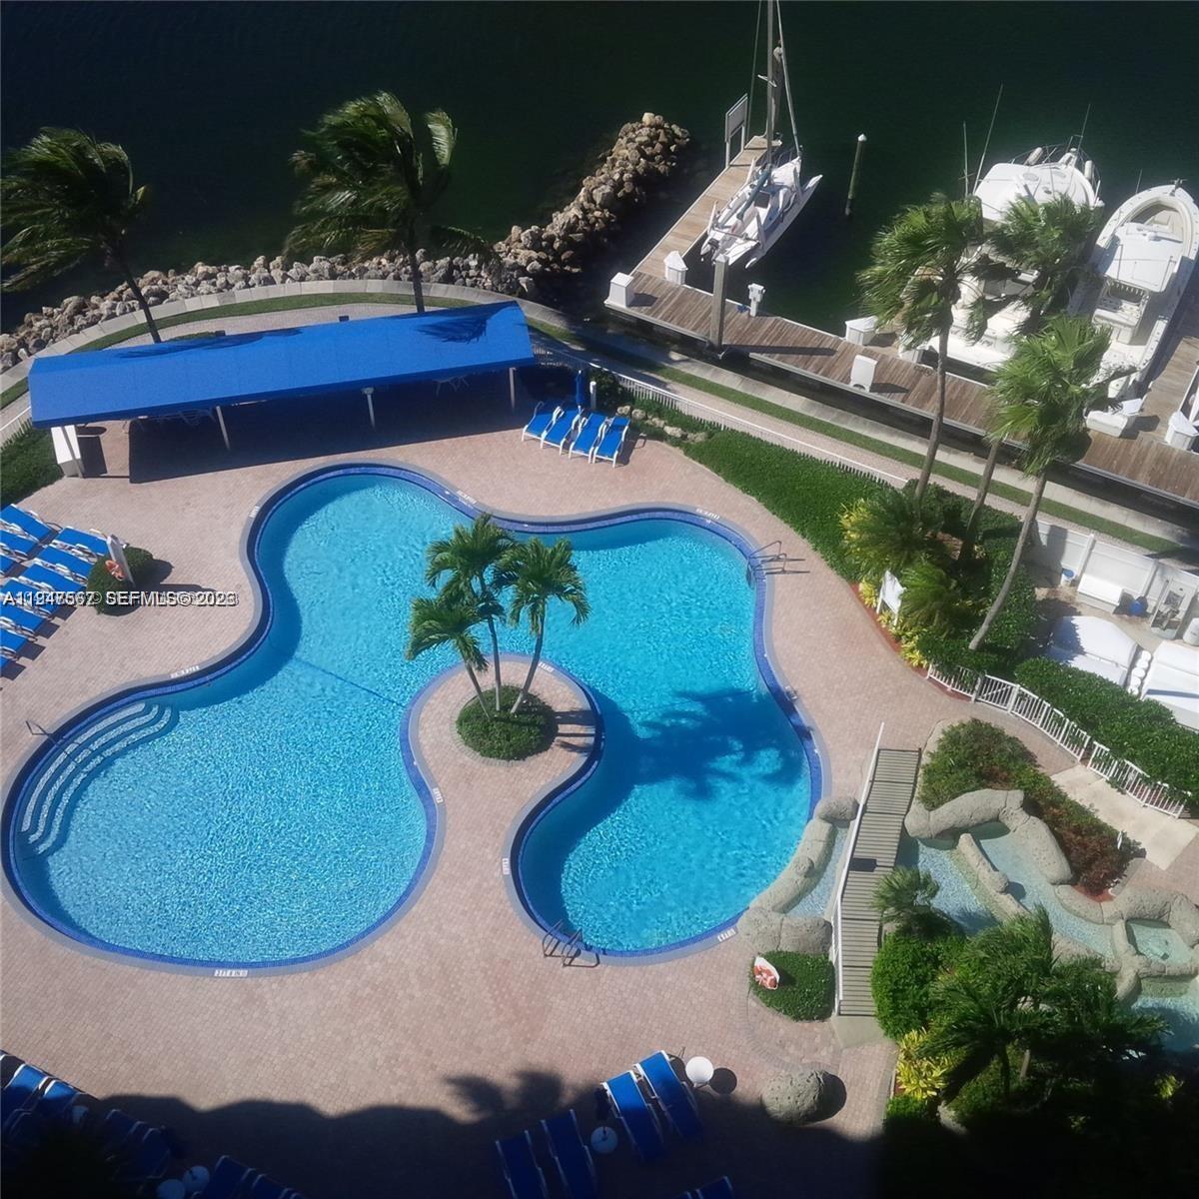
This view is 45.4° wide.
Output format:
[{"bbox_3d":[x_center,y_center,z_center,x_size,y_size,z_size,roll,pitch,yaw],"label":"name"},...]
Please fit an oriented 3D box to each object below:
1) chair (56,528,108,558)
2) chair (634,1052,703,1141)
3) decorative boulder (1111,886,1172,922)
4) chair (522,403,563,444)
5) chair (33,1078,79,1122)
[{"bbox_3d":[-13.701,-1.453,38.283,1.800,0.620,0.690,18,51,15],"label":"chair"},{"bbox_3d":[1.442,9.979,28.696,0.700,0.620,1.850,-21,52,-17],"label":"chair"},{"bbox_3d":[13.099,7.352,34.597,1.450,0.650,1.000,0,48,0],"label":"decorative boulder"},{"bbox_3d":[-1.803,-5.817,46.333,0.720,0.580,1.930,17,50,14],"label":"chair"},{"bbox_3d":[-12.027,11.304,30.907,0.720,0.580,1.930,21,51,17],"label":"chair"}]

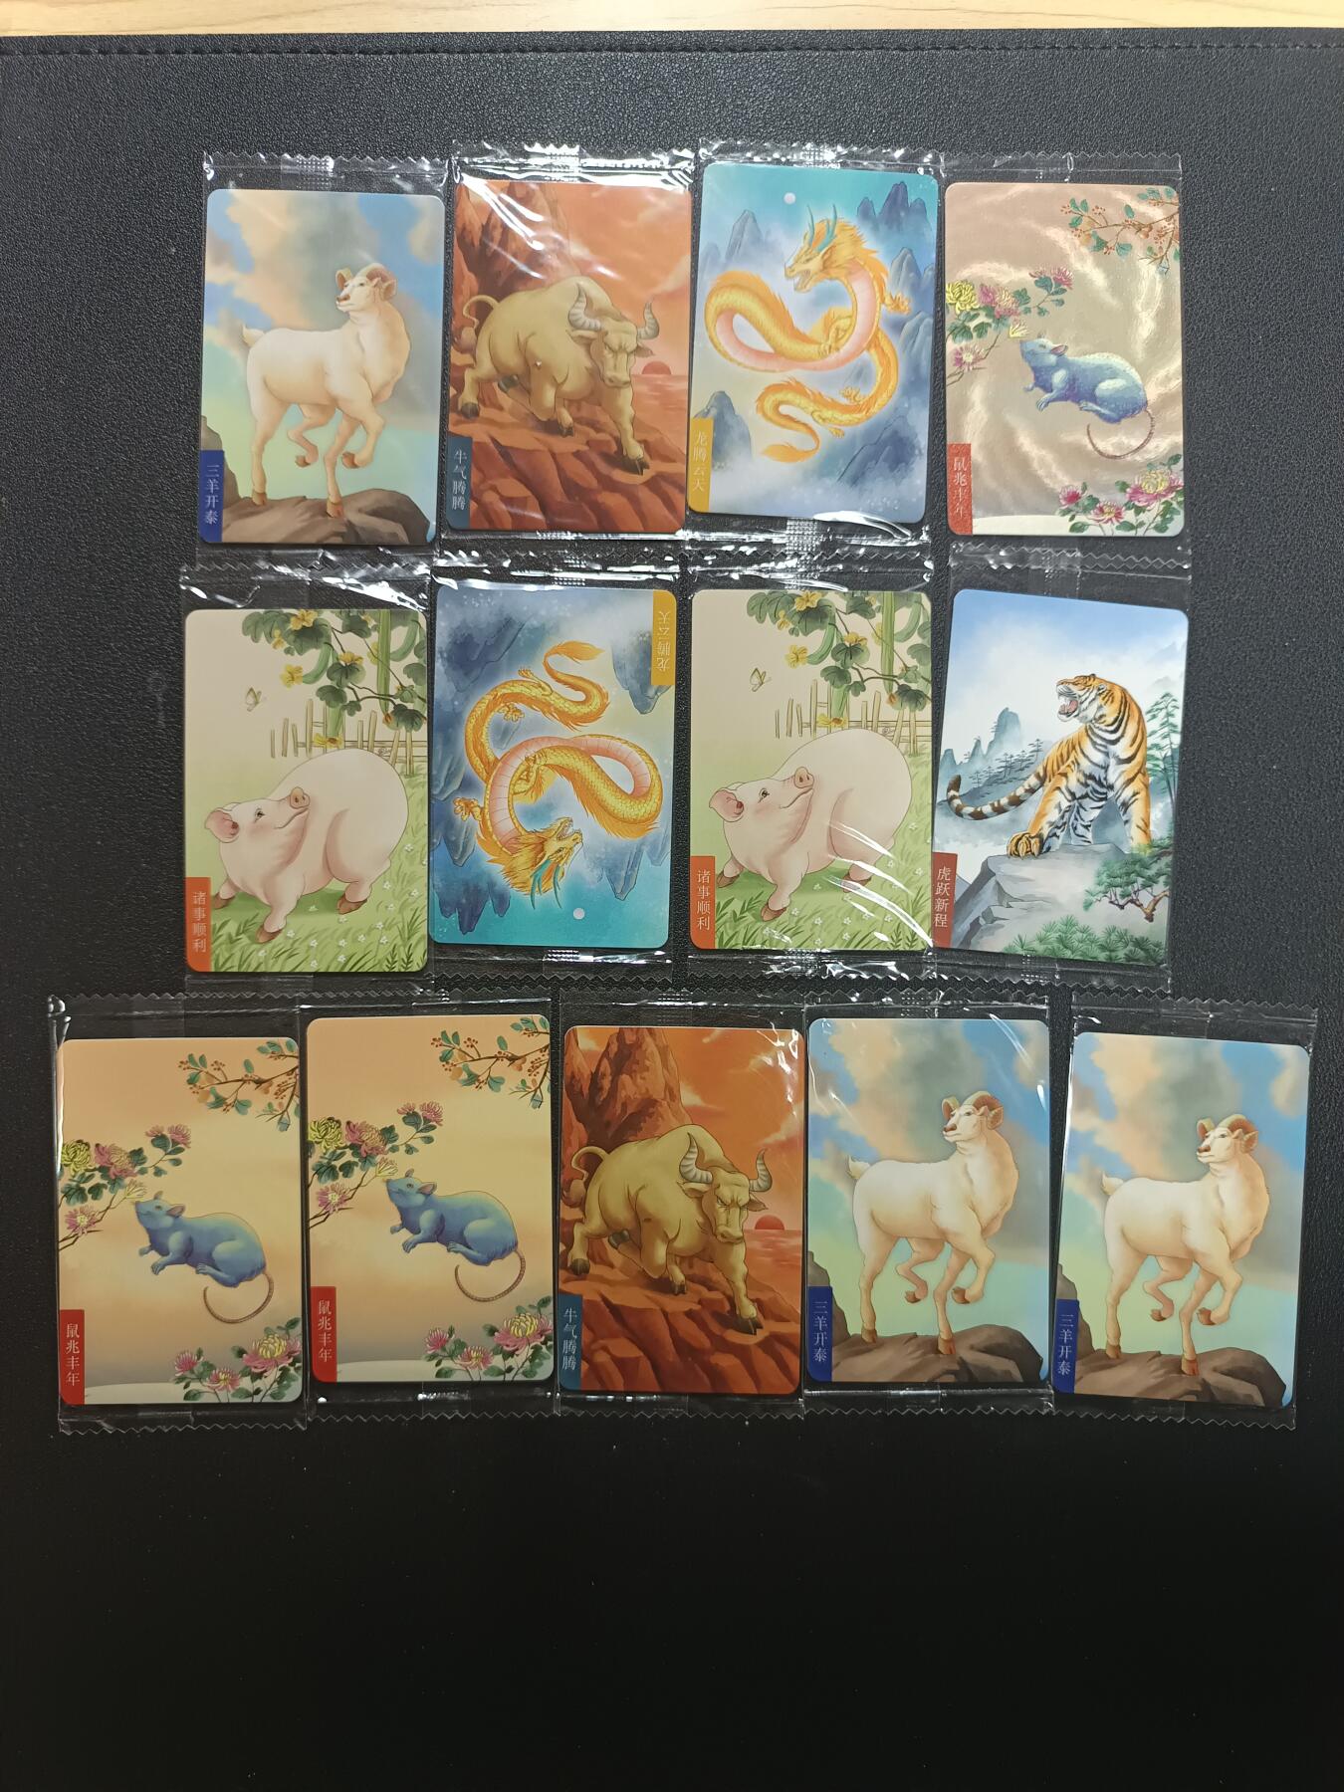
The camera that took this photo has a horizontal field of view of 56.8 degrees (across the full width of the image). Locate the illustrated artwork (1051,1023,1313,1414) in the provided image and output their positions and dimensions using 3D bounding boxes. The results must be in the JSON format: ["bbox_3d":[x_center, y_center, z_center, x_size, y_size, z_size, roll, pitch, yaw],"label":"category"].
[{"bbox_3d":[0.125,0.079,0.303,0.058,0.001,0.088,4,89,-1],"label":"illustrated artwork"}]

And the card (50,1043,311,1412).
[{"bbox_3d":[-0.120,0.079,0.303,0.059,0.002,0.088,-1,88,0],"label":"card"}]

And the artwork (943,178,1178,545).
[{"bbox_3d":[0.097,-0.133,0.307,0.058,0.001,0.088,0,89,-1],"label":"artwork"}]

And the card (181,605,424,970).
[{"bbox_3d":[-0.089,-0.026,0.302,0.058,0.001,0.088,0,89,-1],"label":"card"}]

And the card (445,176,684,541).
[{"bbox_3d":[-0.025,-0.135,0.310,0.059,0.002,0.088,1,88,0],"label":"card"}]

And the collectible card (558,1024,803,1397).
[{"bbox_3d":[0.002,0.076,0.301,0.058,0.001,0.088,1,89,-1],"label":"collectible card"}]

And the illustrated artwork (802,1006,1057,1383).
[{"bbox_3d":[0.063,0.074,0.303,0.059,0.002,0.088,1,88,0],"label":"illustrated artwork"}]

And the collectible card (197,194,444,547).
[{"bbox_3d":[-0.087,-0.132,0.309,0.059,0.002,0.088,1,88,0],"label":"collectible card"}]

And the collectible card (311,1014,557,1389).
[{"bbox_3d":[-0.058,0.073,0.300,0.058,0.001,0.088,-1,89,-1],"label":"collectible card"}]

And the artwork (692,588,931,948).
[{"bbox_3d":[0.035,-0.031,0.307,0.059,0.002,0.088,0,88,0],"label":"artwork"}]

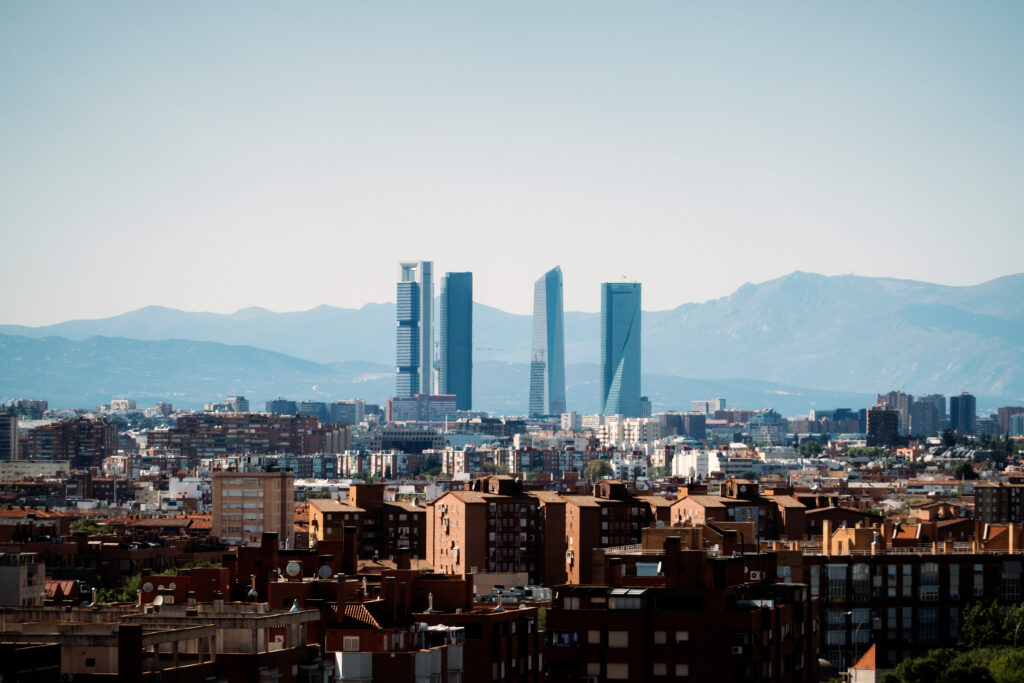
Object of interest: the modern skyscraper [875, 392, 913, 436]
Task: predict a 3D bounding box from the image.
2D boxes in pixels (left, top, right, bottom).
[{"bbox_3d":[425.220,83.370,6300.000,33.000,56.000,25.000,-1,-1,30],"label":"modern skyscraper"}]

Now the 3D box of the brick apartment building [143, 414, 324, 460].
[{"bbox_3d":[-175.410,60.580,3609.330,107.000,31.000,28.000,0,-1,-3],"label":"brick apartment building"}]

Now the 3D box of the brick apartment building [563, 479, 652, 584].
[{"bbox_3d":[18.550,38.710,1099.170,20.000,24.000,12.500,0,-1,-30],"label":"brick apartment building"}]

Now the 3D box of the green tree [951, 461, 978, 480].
[{"bbox_3d":[190.880,55.700,2400.000,11.800,11.000,11.500,0,-1,0],"label":"green tree"}]

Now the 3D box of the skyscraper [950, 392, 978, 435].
[{"bbox_3d":[460.890,75.590,5807.670,26.000,47.000,23.000,0,-1,3],"label":"skyscraper"}]

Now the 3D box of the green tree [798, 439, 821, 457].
[{"bbox_3d":[181.010,65.070,3450.000,14.000,12.500,13.500,0,-1,0],"label":"green tree"}]

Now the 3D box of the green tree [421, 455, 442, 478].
[{"bbox_3d":[-46.040,71.280,3254.170,12.500,12.700,12.500,0,-1,0],"label":"green tree"}]

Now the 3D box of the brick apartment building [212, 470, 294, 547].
[{"bbox_3d":[-62.470,43.670,1375.000,18.500,24.500,14.000,0,-1,7],"label":"brick apartment building"}]

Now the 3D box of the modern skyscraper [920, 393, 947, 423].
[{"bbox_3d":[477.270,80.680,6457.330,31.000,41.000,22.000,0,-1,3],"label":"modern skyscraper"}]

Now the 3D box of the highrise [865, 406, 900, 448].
[{"bbox_3d":[255.030,58.640,3905.670,20.500,28.000,17.000,0,-1,-5],"label":"highrise"}]

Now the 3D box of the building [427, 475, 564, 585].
[{"bbox_3d":[-3.000,38.210,1100.000,22.800,25.000,14.500,1,-1,-31],"label":"building"}]

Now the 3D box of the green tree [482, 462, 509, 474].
[{"bbox_3d":[-9.140,71.970,3150.000,14.000,10.500,13.000,0,-1,0],"label":"green tree"}]

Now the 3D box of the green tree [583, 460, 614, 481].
[{"bbox_3d":[43.330,65.860,2850.000,15.800,12.500,15.000,0,-1,0],"label":"green tree"}]

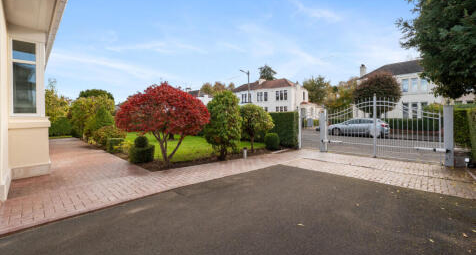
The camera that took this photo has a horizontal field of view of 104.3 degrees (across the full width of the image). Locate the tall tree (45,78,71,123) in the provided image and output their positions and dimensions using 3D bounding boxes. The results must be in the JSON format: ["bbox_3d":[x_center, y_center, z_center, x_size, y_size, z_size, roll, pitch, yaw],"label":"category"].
[{"bbox_3d":[-13.886,-1.627,14.000,2.900,4.200,2.700,0,3,0],"label":"tall tree"}]

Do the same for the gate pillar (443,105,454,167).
[{"bbox_3d":[6.950,0.290,6.100,0.200,1.980,0.200,-1,0,-42],"label":"gate pillar"}]

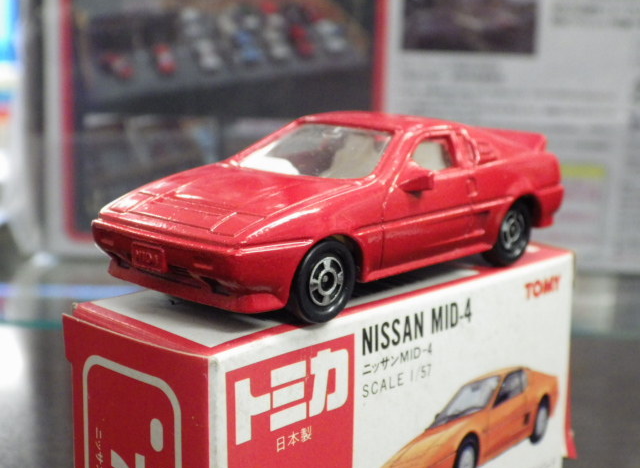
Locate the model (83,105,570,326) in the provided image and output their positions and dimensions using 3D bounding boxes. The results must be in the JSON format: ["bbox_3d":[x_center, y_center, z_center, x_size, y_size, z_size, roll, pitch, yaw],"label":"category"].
[{"bbox_3d":[0.004,-0.005,0.160,0.031,0.024,0.074,12,17,43],"label":"model"}]

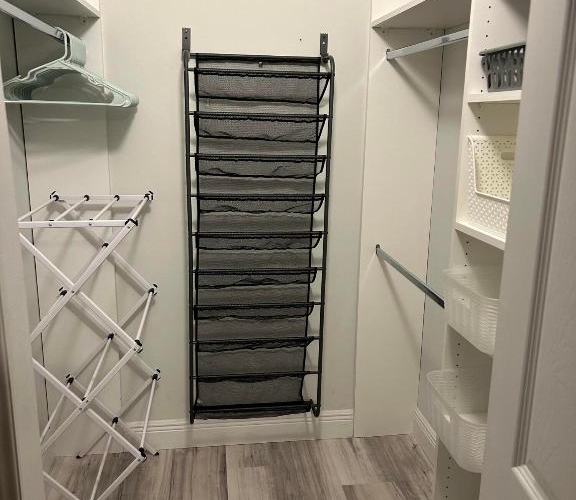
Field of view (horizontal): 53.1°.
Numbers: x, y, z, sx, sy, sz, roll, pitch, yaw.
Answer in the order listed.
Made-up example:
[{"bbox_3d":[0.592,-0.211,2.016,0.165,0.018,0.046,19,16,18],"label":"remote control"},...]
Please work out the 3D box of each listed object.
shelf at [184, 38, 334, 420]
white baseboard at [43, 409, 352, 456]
[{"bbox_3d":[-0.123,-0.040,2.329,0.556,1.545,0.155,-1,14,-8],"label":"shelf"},{"bbox_3d":[-0.351,0.812,2.586,1.328,0.144,0.020,-1,14,-8],"label":"white baseboard"}]

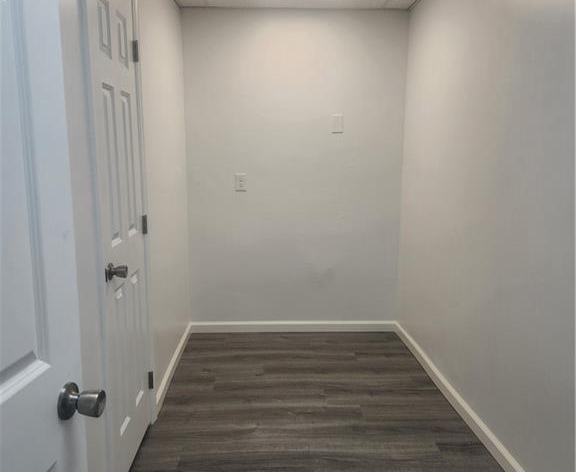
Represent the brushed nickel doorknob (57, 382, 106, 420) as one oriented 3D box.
[{"bbox_3d":[-0.381,0.311,0.952,0.064,0.065,0.065,1,9,5],"label":"brushed nickel doorknob"}]

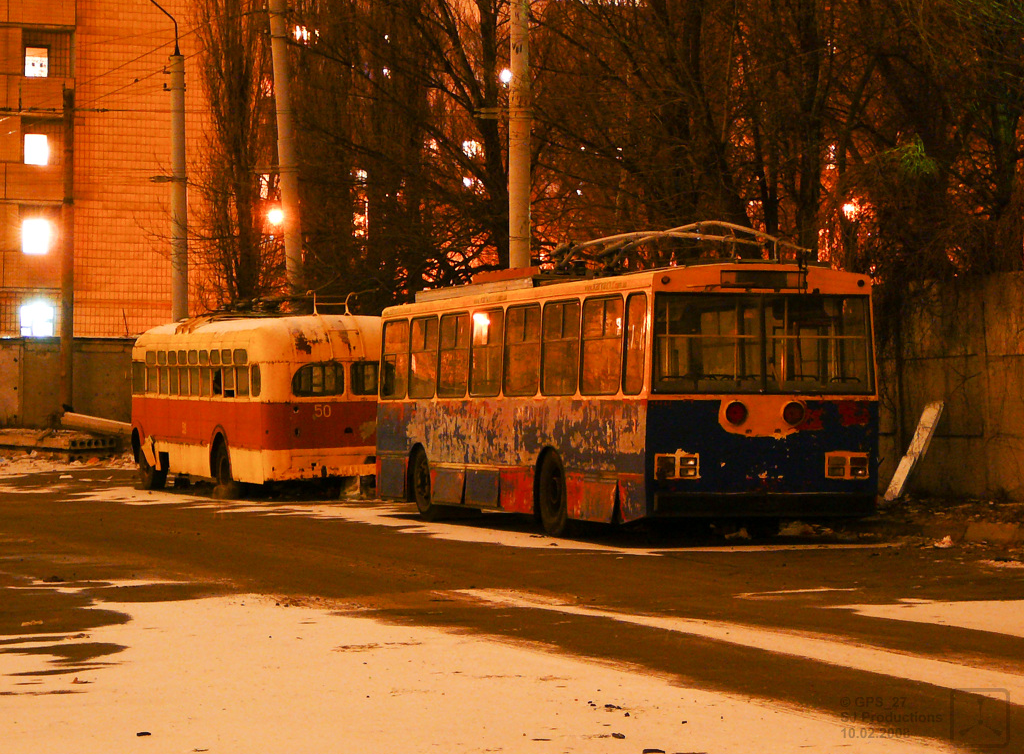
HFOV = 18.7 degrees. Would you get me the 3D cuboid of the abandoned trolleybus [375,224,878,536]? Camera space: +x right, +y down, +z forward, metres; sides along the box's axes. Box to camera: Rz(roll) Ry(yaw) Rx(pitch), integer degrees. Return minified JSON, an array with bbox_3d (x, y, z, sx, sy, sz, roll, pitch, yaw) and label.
[{"bbox_3d":[0.967,0.090,36.960,2.500,3.360,11.340,0,-1,-16],"label":"abandoned trolleybus"}]

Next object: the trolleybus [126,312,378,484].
[{"bbox_3d":[-4.331,0.396,53.799,2.600,3.150,10.300,0,-1,-20],"label":"trolleybus"}]

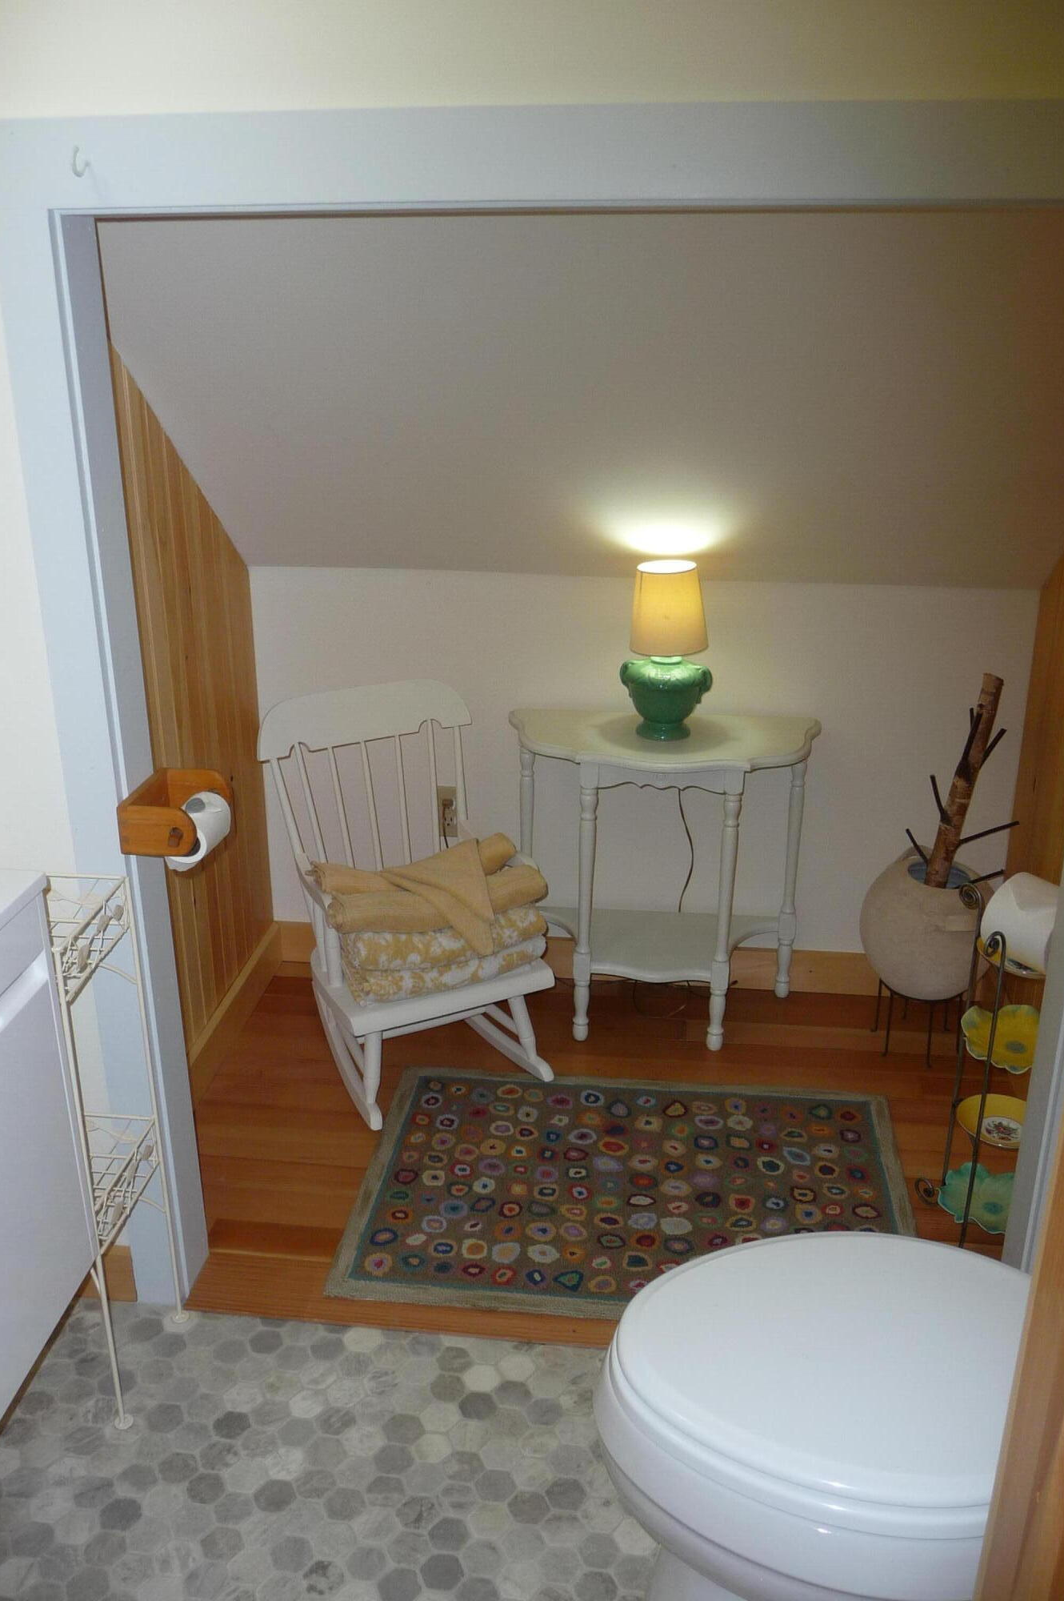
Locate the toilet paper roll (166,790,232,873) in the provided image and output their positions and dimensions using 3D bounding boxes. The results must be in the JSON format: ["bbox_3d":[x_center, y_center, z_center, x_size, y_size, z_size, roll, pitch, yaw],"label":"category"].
[{"bbox_3d":[-0.455,0.039,1.742,0.080,0.080,0.102,3,20,7],"label":"toilet paper roll"}]

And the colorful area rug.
[{"bbox_3d":[0.179,0.662,2.244,0.935,0.010,0.667,2,20,6],"label":"colorful area rug"}]

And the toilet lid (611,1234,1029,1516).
[{"bbox_3d":[0.320,0.565,1.320,0.460,0.032,0.352,1,20,3],"label":"toilet lid"}]

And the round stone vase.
[{"bbox_3d":[0.796,0.268,2.618,0.262,0.278,0.262,3,20,7],"label":"round stone vase"}]

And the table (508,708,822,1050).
[{"bbox_3d":[0.258,0.171,2.691,0.645,0.628,0.335,3,20,7],"label":"table"}]

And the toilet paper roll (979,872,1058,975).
[{"bbox_3d":[0.756,0.181,1.942,0.118,0.118,0.103,-15,28,-35],"label":"toilet paper roll"}]

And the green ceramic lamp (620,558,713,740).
[{"bbox_3d":[0.265,-0.292,2.547,0.184,0.336,0.152,3,20,7],"label":"green ceramic lamp"}]

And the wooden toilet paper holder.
[{"bbox_3d":[-0.476,0.018,1.739,0.105,0.074,0.137,3,20,7],"label":"wooden toilet paper holder"}]

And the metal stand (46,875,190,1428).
[{"bbox_3d":[-0.646,0.465,1.741,0.245,0.716,0.228,3,20,7],"label":"metal stand"}]

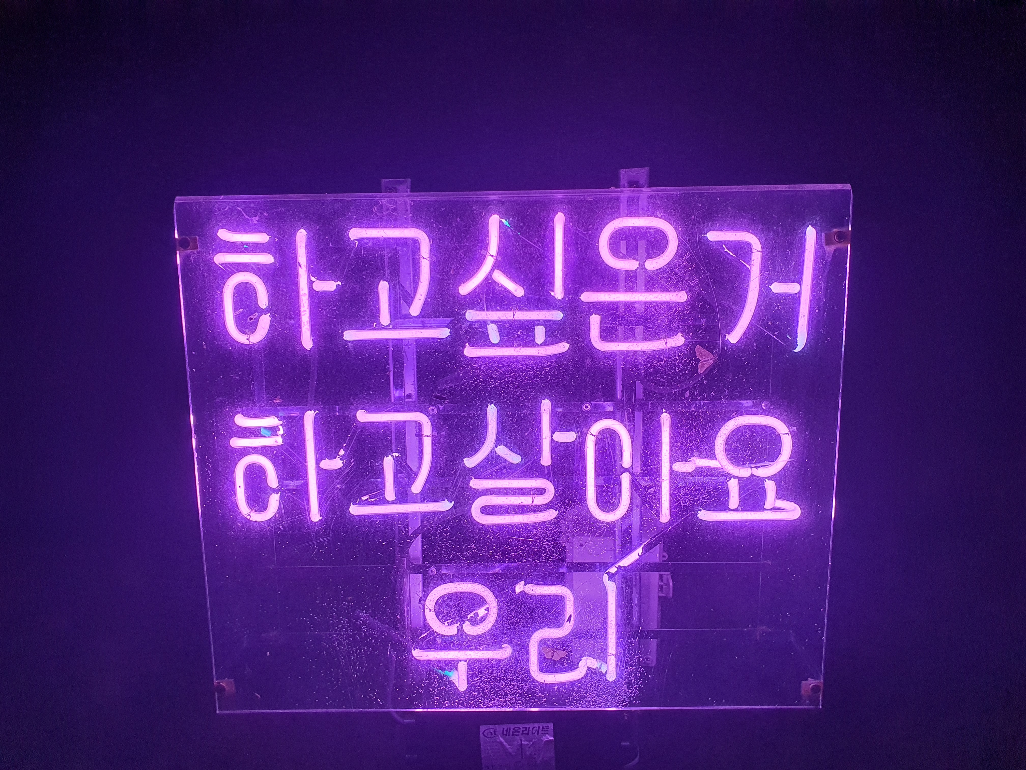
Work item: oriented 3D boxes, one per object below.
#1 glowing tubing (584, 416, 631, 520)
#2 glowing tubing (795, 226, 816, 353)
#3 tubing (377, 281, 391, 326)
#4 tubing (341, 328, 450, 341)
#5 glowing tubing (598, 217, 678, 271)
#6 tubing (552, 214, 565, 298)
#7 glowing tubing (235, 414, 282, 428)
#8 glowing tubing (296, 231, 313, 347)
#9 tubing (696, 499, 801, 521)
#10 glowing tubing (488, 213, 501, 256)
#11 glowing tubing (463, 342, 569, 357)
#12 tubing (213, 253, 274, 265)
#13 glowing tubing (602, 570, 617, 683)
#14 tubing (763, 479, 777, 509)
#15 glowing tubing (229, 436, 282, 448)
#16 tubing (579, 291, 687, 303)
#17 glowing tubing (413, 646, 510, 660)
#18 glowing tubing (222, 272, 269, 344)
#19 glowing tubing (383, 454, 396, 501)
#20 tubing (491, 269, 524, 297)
[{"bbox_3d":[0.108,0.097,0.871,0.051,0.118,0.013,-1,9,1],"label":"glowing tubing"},{"bbox_3d":[0.317,-0.103,0.834,0.013,0.136,0.011,1,10,1],"label":"glowing tubing"},{"bbox_3d":[-0.141,-0.089,0.844,0.011,0.050,0.011,-1,10,1],"label":"tubing"},{"bbox_3d":[-0.139,-0.061,0.917,0.127,0.013,0.014,-1,10,1],"label":"tubing"},{"bbox_3d":[0.135,-0.152,0.829,0.084,0.056,0.013,-1,9,1],"label":"glowing tubing"},{"bbox_3d":[0.053,-0.150,0.899,0.012,0.100,0.014,0,10,1],"label":"tubing"},{"bbox_3d":[-0.310,0.044,0.938,0.058,0.014,0.015,2,10,1],"label":"glowing tubing"},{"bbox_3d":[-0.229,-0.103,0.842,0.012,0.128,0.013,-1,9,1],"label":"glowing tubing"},{"bbox_3d":[0.291,0.154,0.948,0.125,0.028,0.024,-1,10,1],"label":"tubing"},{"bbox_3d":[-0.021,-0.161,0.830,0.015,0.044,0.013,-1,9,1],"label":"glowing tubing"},{"bbox_3d":[0.004,-0.042,0.919,0.125,0.016,0.016,-1,10,1],"label":"glowing tubing"},{"bbox_3d":[-0.293,-0.137,0.838,0.066,0.011,0.011,0,10,1],"label":"tubing"},{"bbox_3d":[0.113,0.284,0.901,0.016,0.131,0.015,-1,9,1],"label":"glowing tubing"},{"bbox_3d":[0.290,0.123,0.873,0.013,0.035,0.011,-7,9,2],"label":"tubing"},{"bbox_3d":[-0.314,0.070,0.942,0.064,0.012,0.014,-2,10,1],"label":"glowing tubing"},{"bbox_3d":[0.132,-0.096,0.838,0.116,0.011,0.011,0,10,1],"label":"tubing"},{"bbox_3d":[-0.061,0.315,0.911,0.119,0.014,0.011,-3,10,1],"label":"glowing tubing"},{"bbox_3d":[-0.292,-0.084,0.847,0.050,0.080,0.013,-1,10,1],"label":"glowing tubing"},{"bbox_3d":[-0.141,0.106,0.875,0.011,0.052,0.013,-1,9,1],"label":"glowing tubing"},{"bbox_3d":[-0.006,-0.119,0.906,0.046,0.012,0.014,39,8,-6],"label":"tubing"}]

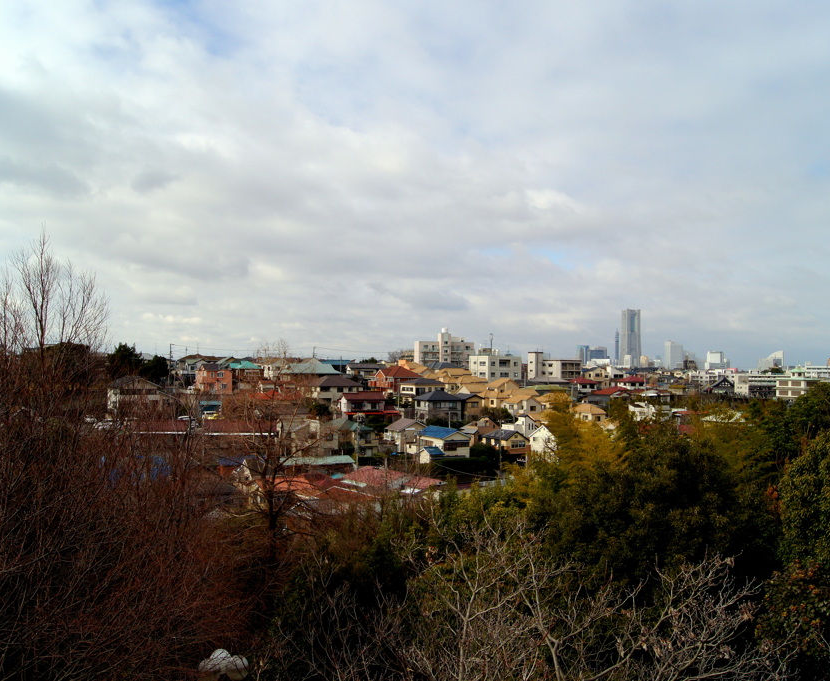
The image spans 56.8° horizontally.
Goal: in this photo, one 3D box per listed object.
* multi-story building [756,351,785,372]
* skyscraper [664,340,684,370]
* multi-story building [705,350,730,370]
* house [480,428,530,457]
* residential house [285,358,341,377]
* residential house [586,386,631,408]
[{"bbox_3d":[1447.381,110.145,3117.539,100.000,135.000,40.000,-1,-2,25],"label":"multi-story building"},{"bbox_3d":[1074.557,88.017,3186.752,58.000,172.000,50.000,0,-2,-9],"label":"skyscraper"},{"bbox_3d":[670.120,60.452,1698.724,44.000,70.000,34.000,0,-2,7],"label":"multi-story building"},{"bbox_3d":[21.228,24.808,179.865,7.500,7.400,9.000,1,-3,-34],"label":"house"},{"bbox_3d":[-32.056,10.033,239.845,17.500,8.500,13.000,1,-2,-15],"label":"residential house"},{"bbox_3d":[58.643,18.237,234.849,11.500,8.000,10.000,1,-2,-24],"label":"residential house"}]

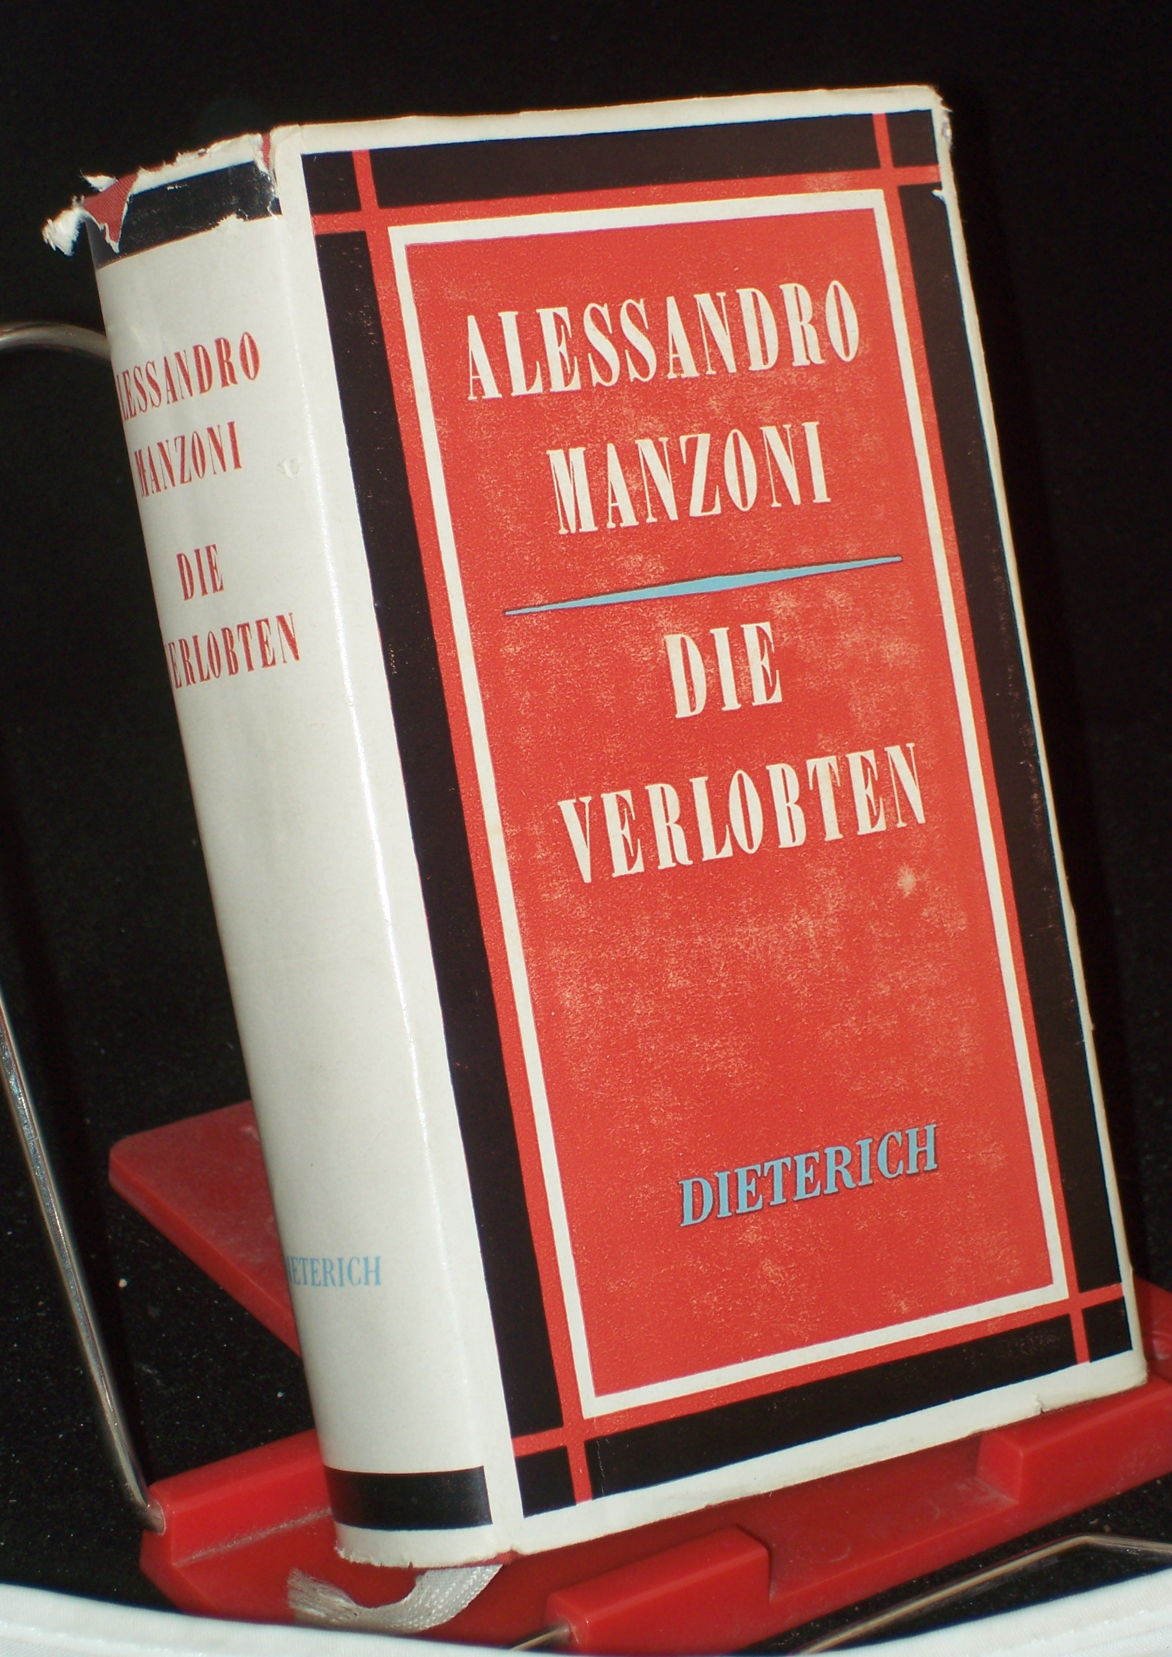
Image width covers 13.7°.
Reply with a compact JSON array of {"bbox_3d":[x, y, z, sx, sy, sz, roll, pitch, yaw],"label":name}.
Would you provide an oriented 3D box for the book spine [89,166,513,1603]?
[{"bbox_3d":[-0.036,0.004,0.620,0.016,0.178,0.042,-9,0,-35],"label":"book spine"}]

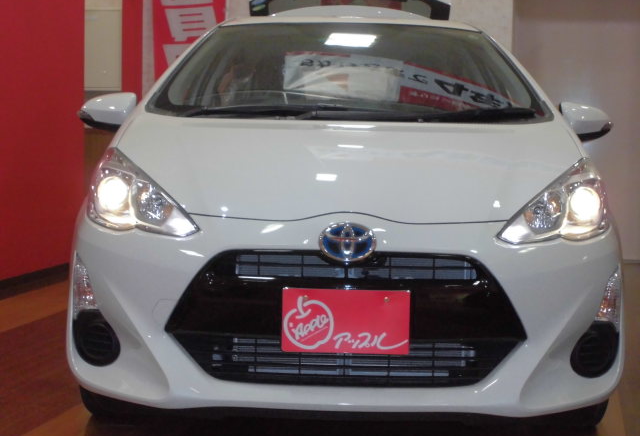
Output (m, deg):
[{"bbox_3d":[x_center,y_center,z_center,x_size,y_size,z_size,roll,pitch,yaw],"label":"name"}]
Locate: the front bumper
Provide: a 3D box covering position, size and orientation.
[{"bbox_3d":[0.074,0.243,3.299,1.670,0.530,0.540,1,5,1],"label":"front bumper"}]

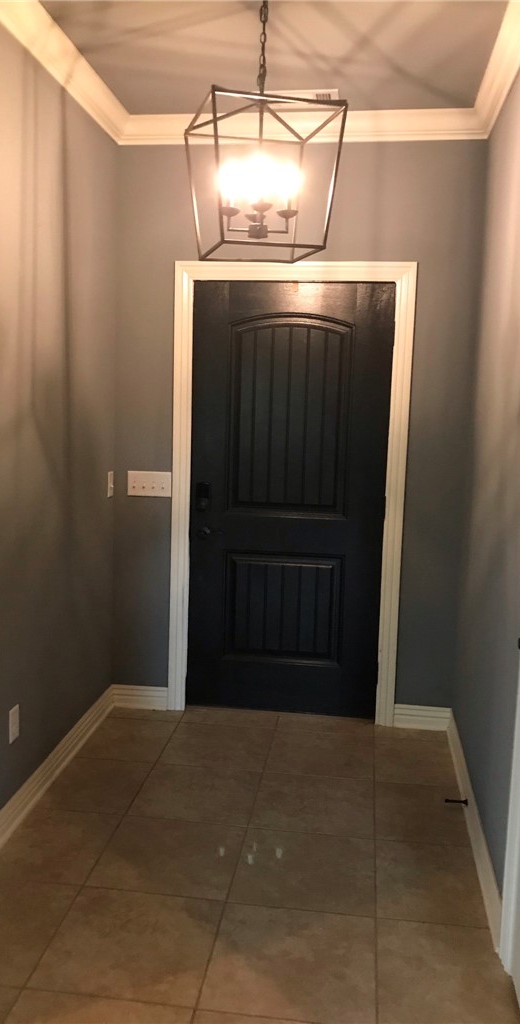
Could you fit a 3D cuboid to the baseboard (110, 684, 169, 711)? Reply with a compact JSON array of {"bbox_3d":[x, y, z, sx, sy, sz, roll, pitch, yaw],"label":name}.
[{"bbox_3d":[-0.588,0.914,4.096,0.281,0.115,0.018,3,8,7],"label":"baseboard"}]

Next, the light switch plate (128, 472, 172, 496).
[{"bbox_3d":[-0.528,-0.131,3.948,0.212,0.117,0.014,3,8,7],"label":"light switch plate"}]

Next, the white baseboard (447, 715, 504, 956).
[{"bbox_3d":[0.788,1.087,3.124,0.019,0.116,1.586,3,8,7],"label":"white baseboard"}]

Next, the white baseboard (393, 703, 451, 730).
[{"bbox_3d":[0.770,0.975,3.925,0.262,0.116,0.018,3,8,7],"label":"white baseboard"}]

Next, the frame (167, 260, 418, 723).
[{"bbox_3d":[0.126,-0.063,3.888,1.095,2.146,0.050,3,8,7],"label":"frame"}]

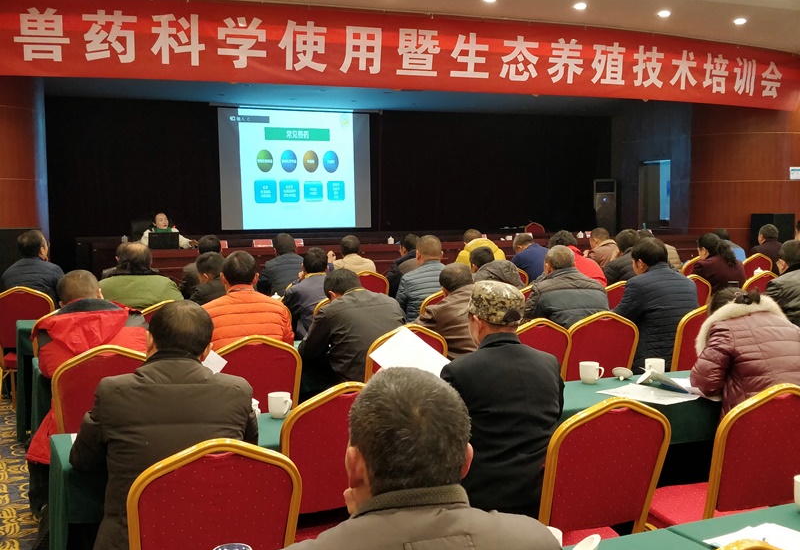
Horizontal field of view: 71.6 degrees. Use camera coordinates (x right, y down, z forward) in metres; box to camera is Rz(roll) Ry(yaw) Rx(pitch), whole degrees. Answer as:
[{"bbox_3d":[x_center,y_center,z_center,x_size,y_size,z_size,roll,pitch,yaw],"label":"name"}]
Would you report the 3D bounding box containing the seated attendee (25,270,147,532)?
[{"bbox_3d":[-1.388,0.580,2.582,0.570,1.250,0.800,-2,7,-15],"label":"seated attendee"}]

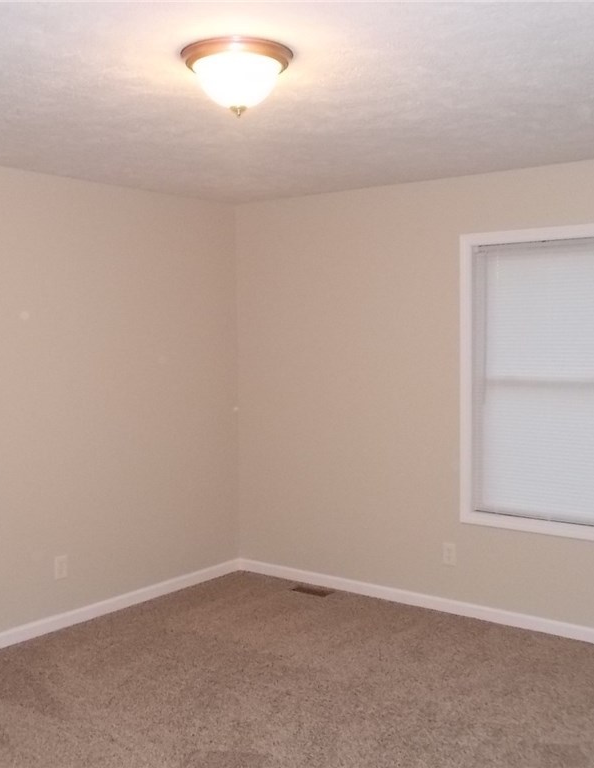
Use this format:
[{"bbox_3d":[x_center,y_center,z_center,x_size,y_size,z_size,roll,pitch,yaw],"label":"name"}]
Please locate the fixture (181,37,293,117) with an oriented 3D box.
[{"bbox_3d":[-0.182,-0.918,2.645,0.345,0.185,0.345,0,3,0],"label":"fixture"}]

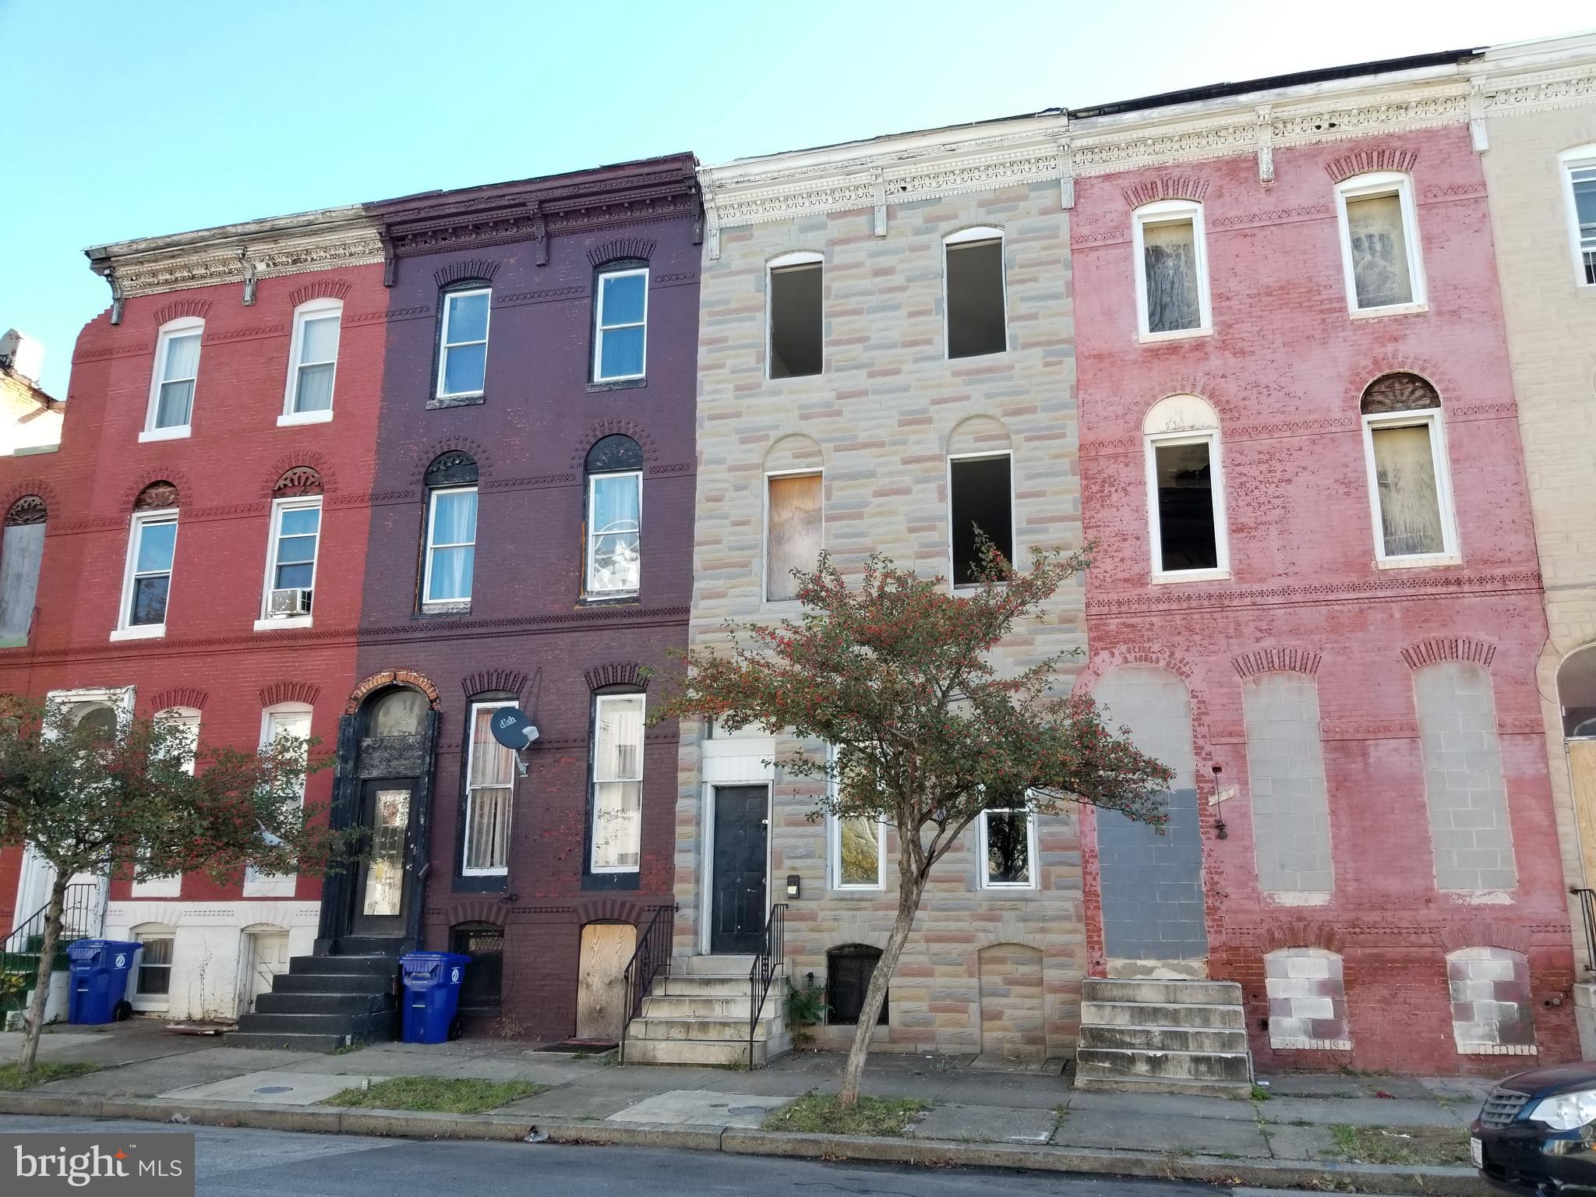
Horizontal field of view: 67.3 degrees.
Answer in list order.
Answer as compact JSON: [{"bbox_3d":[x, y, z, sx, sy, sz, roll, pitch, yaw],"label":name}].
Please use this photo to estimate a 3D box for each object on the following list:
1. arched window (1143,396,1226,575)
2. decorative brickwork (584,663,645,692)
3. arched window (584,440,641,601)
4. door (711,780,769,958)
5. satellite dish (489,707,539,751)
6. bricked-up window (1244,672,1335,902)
[{"bbox_3d":[4.590,-1.341,14.224,0.847,2.321,0.160,-3,-13,14],"label":"arched window"},{"bbox_3d":[-2.326,1.020,15.579,0.904,0.350,0.100,-4,-14,14],"label":"decorative brickwork"},{"bbox_3d":[-2.467,-1.083,16.054,0.819,2.294,0.172,-4,-14,14],"label":"arched window"},{"bbox_3d":[-0.696,3.357,14.861,0.716,2.023,0.060,-4,-14,14],"label":"door"},{"bbox_3d":[-3.581,1.645,15.132,0.546,0.566,0.455,10,-17,-37],"label":"satellite dish"},{"bbox_3d":[5.409,2.038,13.229,0.772,2.467,0.170,-3,-13,14],"label":"bricked-up window"}]

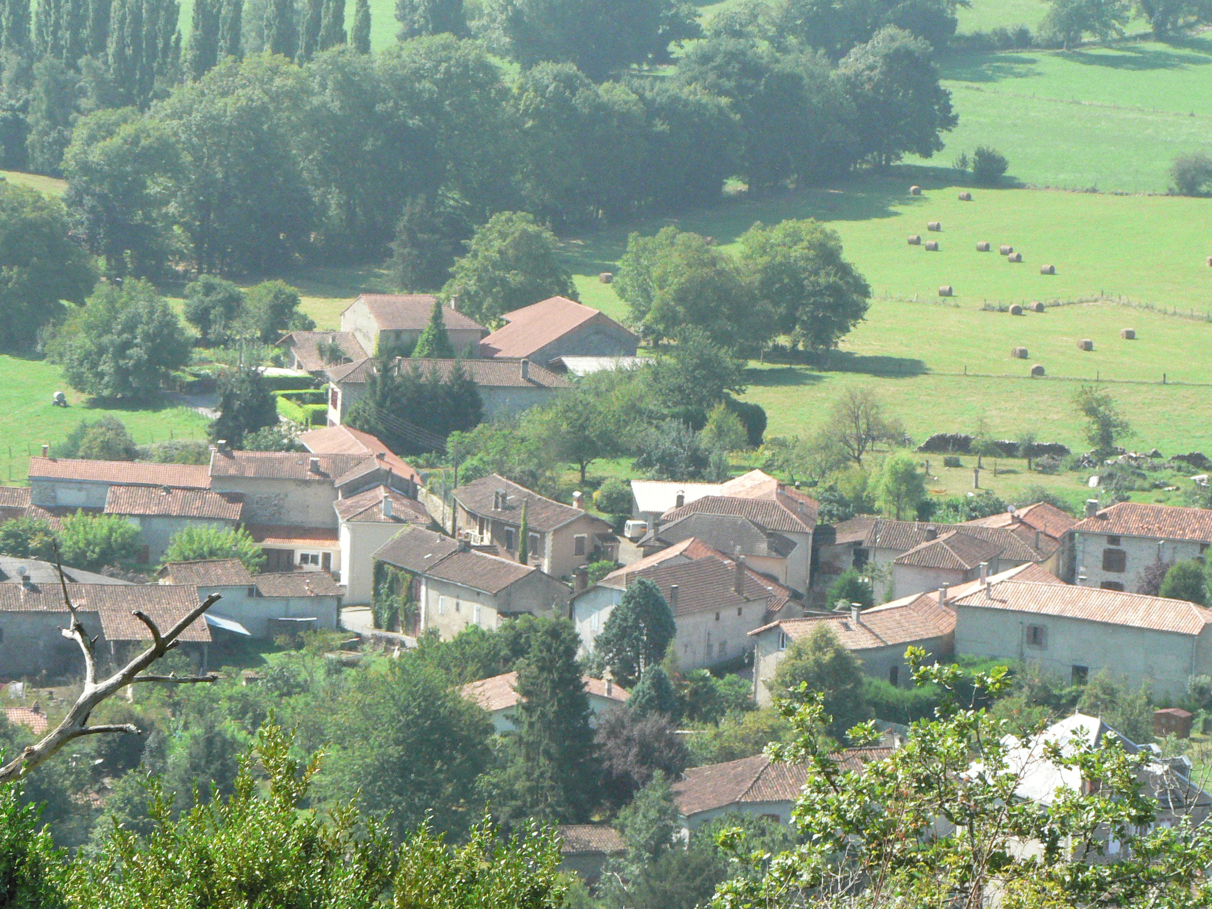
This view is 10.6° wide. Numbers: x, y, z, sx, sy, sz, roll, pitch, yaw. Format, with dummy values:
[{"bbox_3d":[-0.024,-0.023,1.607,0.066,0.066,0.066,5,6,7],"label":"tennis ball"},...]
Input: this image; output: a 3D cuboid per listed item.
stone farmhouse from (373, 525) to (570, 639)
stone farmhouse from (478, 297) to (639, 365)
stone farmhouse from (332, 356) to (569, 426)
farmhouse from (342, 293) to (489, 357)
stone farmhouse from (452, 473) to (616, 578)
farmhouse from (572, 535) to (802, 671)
[{"bbox_3d":[-11.780,12.360,580.040,7.800,8.300,22.800,-2,9,-28],"label":"stone farmhouse"},{"bbox_3d":[-4.680,-13.260,746.700,12.600,7.600,14.500,-1,8,-20],"label":"stone farmhouse"},{"bbox_3d":[-16.990,-6.920,702.810,25.000,7.900,9.200,1,8,-10],"label":"stone farmhouse"},{"bbox_3d":[-21.790,-14.000,748.060,12.300,7.800,12.800,-1,8,-18],"label":"farmhouse"},{"bbox_3d":[-6.630,7.000,627.260,8.200,6.500,21.000,-2,9,-28],"label":"stone farmhouse"},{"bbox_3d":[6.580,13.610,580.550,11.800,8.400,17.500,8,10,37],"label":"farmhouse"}]

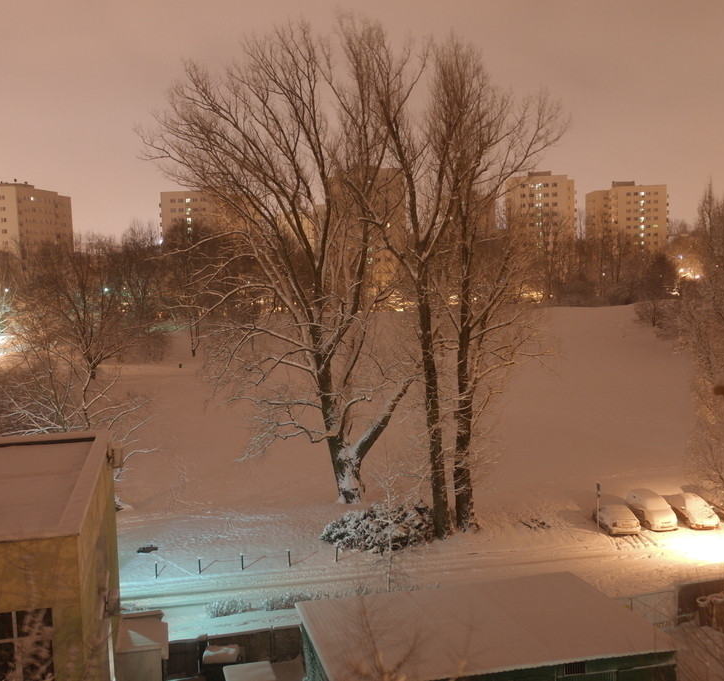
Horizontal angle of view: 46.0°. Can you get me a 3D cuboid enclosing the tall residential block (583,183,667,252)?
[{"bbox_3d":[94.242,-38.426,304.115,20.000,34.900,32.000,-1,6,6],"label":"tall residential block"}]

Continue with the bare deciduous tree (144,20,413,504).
[{"bbox_3d":[-5.435,-4.715,56.795,18.200,32.000,15.000,-2,5,0],"label":"bare deciduous tree"}]

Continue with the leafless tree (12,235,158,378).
[{"bbox_3d":[-37.384,-4.252,114.519,19.300,19.400,17.000,-2,5,0],"label":"leafless tree"}]

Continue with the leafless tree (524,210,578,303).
[{"bbox_3d":[39.127,-17.370,177.257,10.800,19.800,10.000,-2,5,0],"label":"leafless tree"}]

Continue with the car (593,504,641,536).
[{"bbox_3d":[15.456,10.686,51.804,1.680,1.440,4.200,-2,6,-3],"label":"car"}]

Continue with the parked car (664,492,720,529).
[{"bbox_3d":[20.401,10.431,52.697,1.730,1.500,4.150,-2,6,-3],"label":"parked car"}]

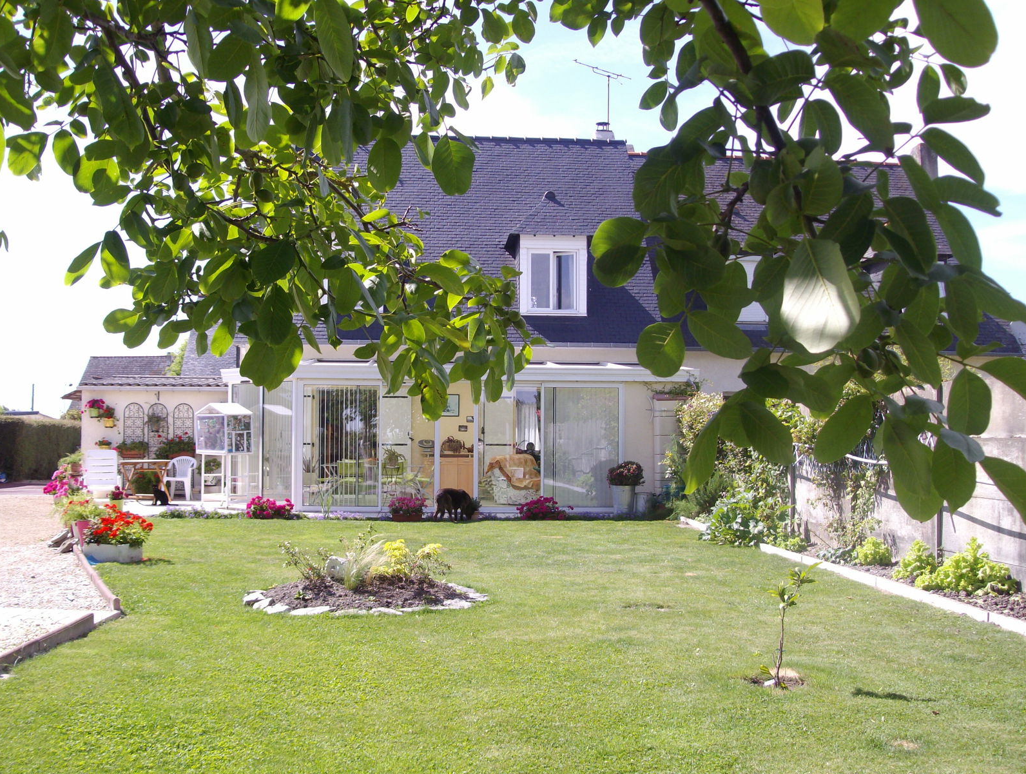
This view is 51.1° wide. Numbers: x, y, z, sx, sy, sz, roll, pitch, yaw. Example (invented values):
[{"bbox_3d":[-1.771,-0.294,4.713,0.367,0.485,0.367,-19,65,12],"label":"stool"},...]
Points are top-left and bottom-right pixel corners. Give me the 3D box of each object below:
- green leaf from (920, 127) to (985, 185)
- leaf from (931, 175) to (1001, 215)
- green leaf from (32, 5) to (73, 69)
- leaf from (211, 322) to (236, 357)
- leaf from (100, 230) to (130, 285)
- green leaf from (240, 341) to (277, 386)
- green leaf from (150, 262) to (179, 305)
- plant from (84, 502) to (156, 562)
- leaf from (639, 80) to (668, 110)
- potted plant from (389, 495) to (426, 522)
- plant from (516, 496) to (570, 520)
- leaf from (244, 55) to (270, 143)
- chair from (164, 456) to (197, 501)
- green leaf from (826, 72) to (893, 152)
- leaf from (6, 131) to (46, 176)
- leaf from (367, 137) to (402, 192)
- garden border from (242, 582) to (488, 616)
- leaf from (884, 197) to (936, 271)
[{"bbox_3d":[0.636,-0.332,1.550,0.118,0.048,0.035,38,-8,0],"label":"green leaf"},{"bbox_3d":[0.643,-0.270,1.520,0.105,0.042,0.038,24,0,0],"label":"leaf"},{"bbox_3d":[-0.816,-0.620,1.900,0.070,0.115,0.035,14,0,0],"label":"green leaf"},{"bbox_3d":[-0.661,-0.109,2.450,0.050,0.096,0.035,25,0,-15],"label":"leaf"},{"bbox_3d":[-0.761,-0.246,2.050,0.054,0.108,0.035,-9,9,-19],"label":"leaf"},{"bbox_3d":[-0.641,-0.062,2.700,0.093,0.122,0.035,7,-2,0],"label":"green leaf"},{"bbox_3d":[-0.796,-0.238,2.450,0.064,0.105,0.035,17,0,-19],"label":"green leaf"},{"bbox_3d":[-4.633,1.708,12.600,0.790,0.650,0.450,0,-2,-6],"label":"plant"},{"bbox_3d":[0.314,-0.650,2.393,0.086,0.050,0.030,-43,6,16],"label":"leaf"},{"bbox_3d":[-1.702,1.962,17.300,0.600,0.420,0.380,0,-2,-5],"label":"potted plant"},{"bbox_3d":[0.501,2.006,17.800,0.900,0.390,0.500,0,-3,-6],"label":"plant"},{"bbox_3d":[-0.427,-0.480,1.788,0.046,0.148,0.035,1,15,-14],"label":"leaf"},{"bbox_3d":[-6.074,1.671,19.600,0.560,0.790,0.550,0,-2,0],"label":"chair"},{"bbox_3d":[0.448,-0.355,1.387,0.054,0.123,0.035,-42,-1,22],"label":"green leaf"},{"bbox_3d":[-1.226,-0.587,2.700,0.098,0.112,0.050,1,-2,-11],"label":"leaf"},{"bbox_3d":[-0.336,-0.580,2.800,0.091,0.140,0.035,0,-2,-3],"label":"leaf"},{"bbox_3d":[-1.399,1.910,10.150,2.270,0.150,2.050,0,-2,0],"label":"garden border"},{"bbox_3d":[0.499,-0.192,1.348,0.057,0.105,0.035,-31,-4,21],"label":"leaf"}]

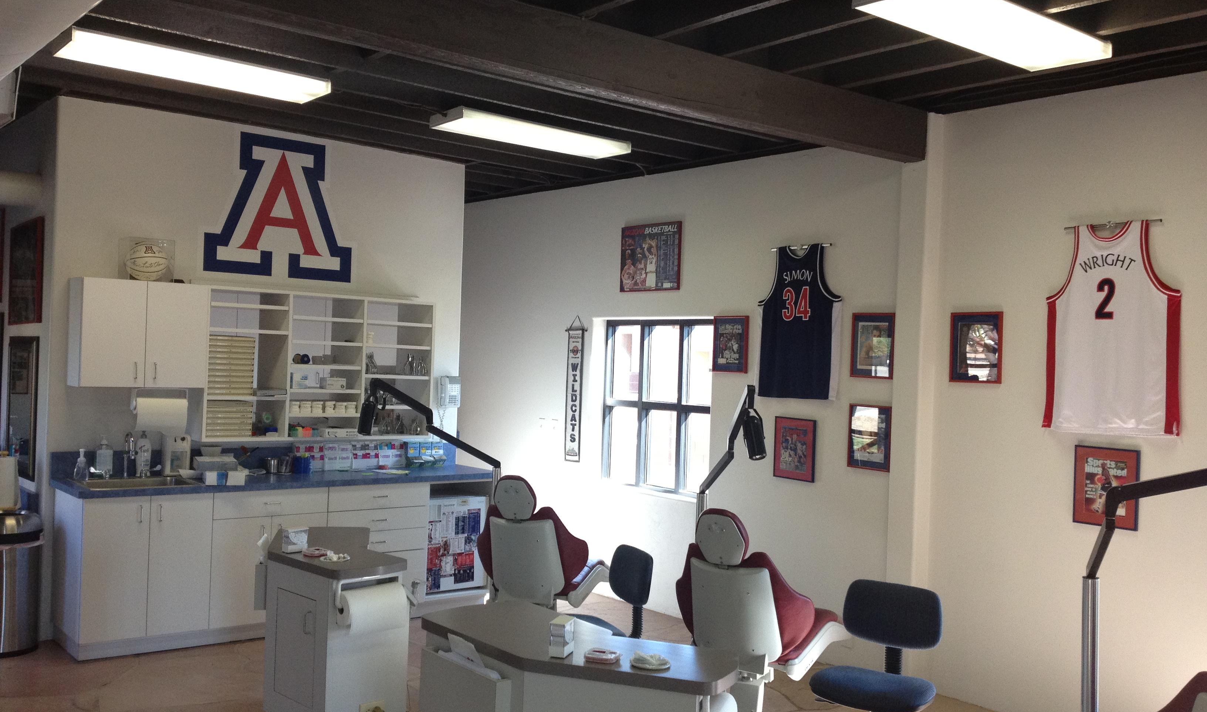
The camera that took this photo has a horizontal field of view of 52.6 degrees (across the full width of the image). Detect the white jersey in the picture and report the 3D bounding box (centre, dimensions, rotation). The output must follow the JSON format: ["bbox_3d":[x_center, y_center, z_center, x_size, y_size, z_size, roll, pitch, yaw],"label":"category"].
[{"bbox_3d":[2.413,-0.140,5.802,0.045,0.985,0.680,2,0,-37],"label":"white jersey"}]

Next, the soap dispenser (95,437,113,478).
[{"bbox_3d":[-2.817,0.567,6.903,0.092,0.232,0.075,2,0,-41],"label":"soap dispenser"}]

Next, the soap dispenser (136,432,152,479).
[{"bbox_3d":[-2.779,0.603,7.396,0.090,0.268,0.060,2,0,-28],"label":"soap dispenser"}]

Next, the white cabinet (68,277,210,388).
[{"bbox_3d":[-2.652,-0.123,6.947,0.701,0.595,0.280,2,0,-41],"label":"white cabinet"}]

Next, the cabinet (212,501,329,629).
[{"bbox_3d":[-2.112,1.164,7.303,0.706,0.764,0.540,2,0,-41],"label":"cabinet"}]

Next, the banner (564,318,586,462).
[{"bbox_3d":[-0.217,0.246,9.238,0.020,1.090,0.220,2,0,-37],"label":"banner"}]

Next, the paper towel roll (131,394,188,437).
[{"bbox_3d":[-2.630,0.349,7.222,0.290,0.205,0.120,2,0,-41],"label":"paper towel roll"}]

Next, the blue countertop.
[{"bbox_3d":[-1.946,0.788,7.765,2.850,0.042,0.650,2,0,-40],"label":"blue countertop"}]

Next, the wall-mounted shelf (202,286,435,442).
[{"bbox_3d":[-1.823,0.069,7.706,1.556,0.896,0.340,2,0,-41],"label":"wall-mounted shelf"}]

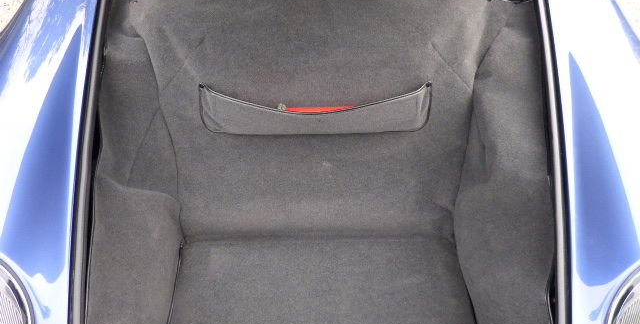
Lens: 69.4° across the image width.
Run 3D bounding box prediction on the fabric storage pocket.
[{"bbox_3d":[-0.009,-0.125,1.090,0.545,0.122,0.040,0,13,0],"label":"fabric storage pocket"}]

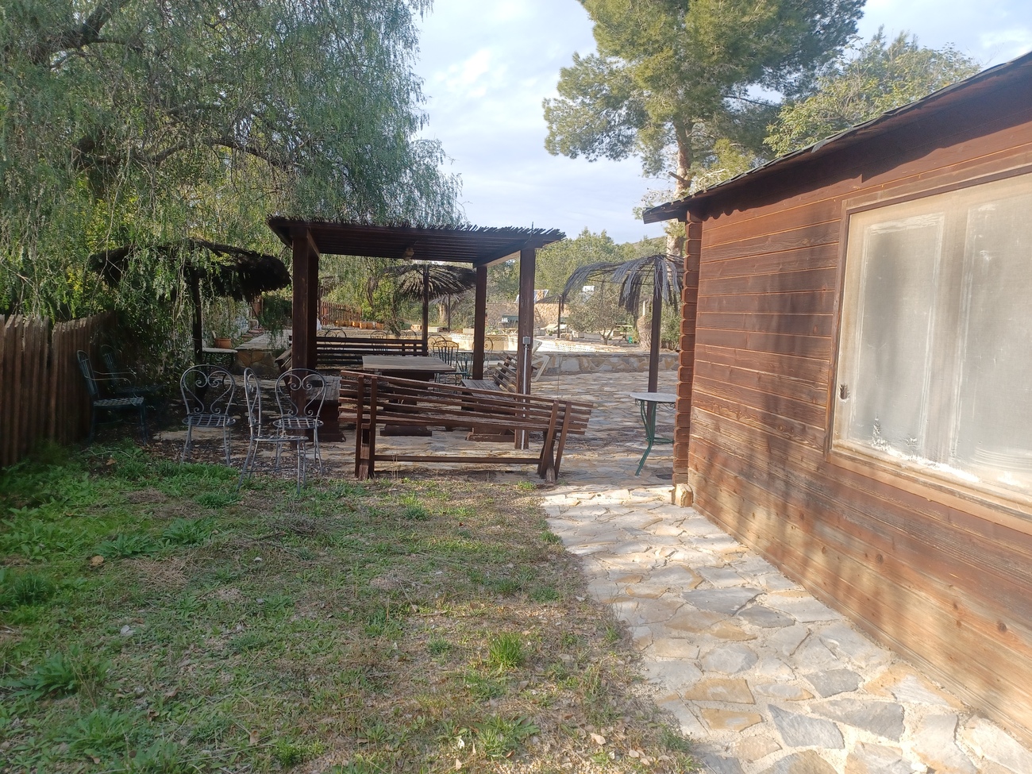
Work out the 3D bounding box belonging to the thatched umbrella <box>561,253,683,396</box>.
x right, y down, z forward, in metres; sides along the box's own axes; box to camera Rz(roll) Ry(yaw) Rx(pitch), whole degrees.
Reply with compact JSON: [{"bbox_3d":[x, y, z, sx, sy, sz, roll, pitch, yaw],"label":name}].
[{"bbox_3d":[1.659,-0.481,8.839,2.300,2.220,2.300,2,6,0],"label":"thatched umbrella"}]

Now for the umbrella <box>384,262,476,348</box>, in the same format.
[{"bbox_3d":[-1.708,-1.161,13.959,2.200,2.330,2.200,2,6,0],"label":"umbrella"}]

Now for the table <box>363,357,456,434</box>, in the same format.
[{"bbox_3d":[-1.429,0.074,9.477,1.020,0.765,2.400,1,6,-12],"label":"table"}]

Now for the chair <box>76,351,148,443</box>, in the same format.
[{"bbox_3d":[-4.007,0.103,7.460,0.630,0.910,0.540,1,6,-14],"label":"chair"}]

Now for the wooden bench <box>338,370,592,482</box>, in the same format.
[{"bbox_3d":[-0.442,0.327,6.514,2.120,0.910,0.760,2,6,-6],"label":"wooden bench"}]

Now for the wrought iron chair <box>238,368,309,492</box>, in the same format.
[{"bbox_3d":[-1.899,0.342,5.868,0.530,0.900,0.460,2,6,-4],"label":"wrought iron chair"}]

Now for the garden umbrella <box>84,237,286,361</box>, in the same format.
[{"bbox_3d":[-4.381,-0.861,10.130,2.700,2.280,2.700,2,6,0],"label":"garden umbrella"}]

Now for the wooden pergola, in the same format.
[{"bbox_3d":[-1.337,-0.658,9.265,2.870,2.270,3.750,1,6,-11],"label":"wooden pergola"}]

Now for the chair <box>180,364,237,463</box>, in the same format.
[{"bbox_3d":[-2.760,0.231,6.724,0.460,0.890,0.520,0,6,-18],"label":"chair"}]

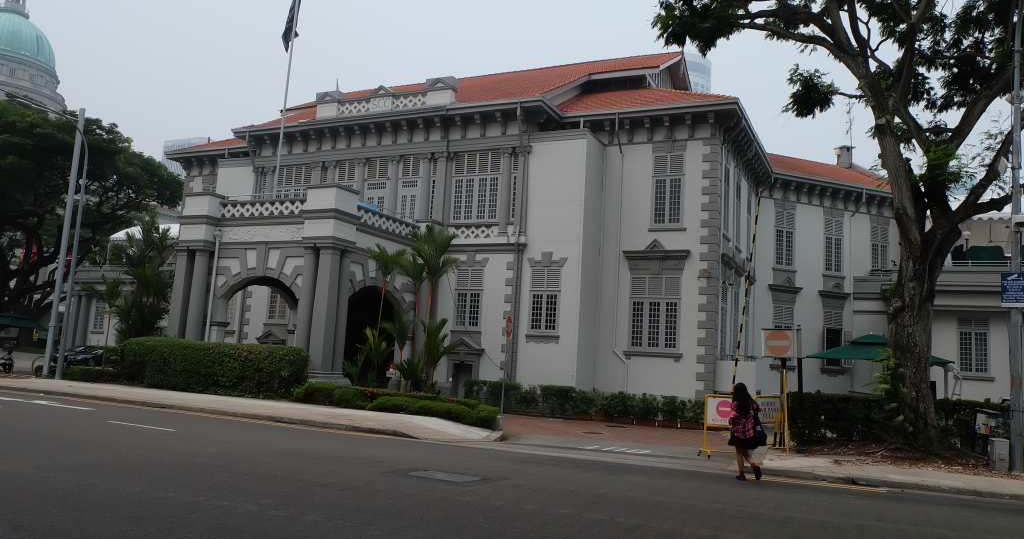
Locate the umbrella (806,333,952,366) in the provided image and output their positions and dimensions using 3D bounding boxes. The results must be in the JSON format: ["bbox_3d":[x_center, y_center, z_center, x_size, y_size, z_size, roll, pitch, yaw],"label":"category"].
[{"bbox_3d":[10.539,3.403,21.292,3.550,3.000,3.550,0,-8,26],"label":"umbrella"}]

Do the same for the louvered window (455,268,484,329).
[{"bbox_3d":[-1.792,1.205,30.430,1.307,2.640,0.200,0,-8,25],"label":"louvered window"}]

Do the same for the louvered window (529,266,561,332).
[{"bbox_3d":[1.312,1.226,29.710,1.373,2.660,0.200,0,-8,25],"label":"louvered window"}]

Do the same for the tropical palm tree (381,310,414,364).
[{"bbox_3d":[-3.504,2.562,22.834,0.950,2.700,0.950,3,-7,0],"label":"tropical palm tree"}]

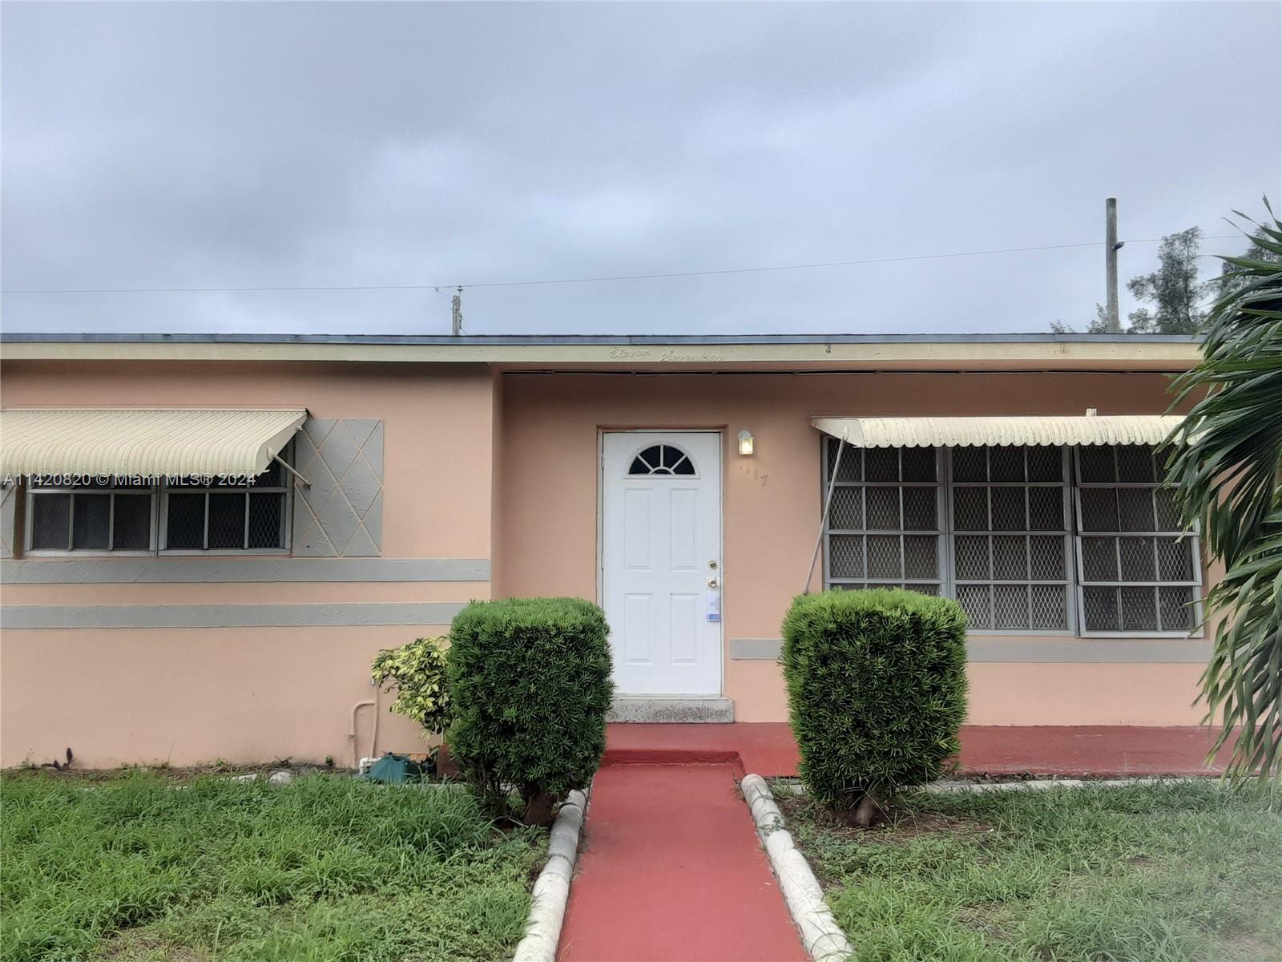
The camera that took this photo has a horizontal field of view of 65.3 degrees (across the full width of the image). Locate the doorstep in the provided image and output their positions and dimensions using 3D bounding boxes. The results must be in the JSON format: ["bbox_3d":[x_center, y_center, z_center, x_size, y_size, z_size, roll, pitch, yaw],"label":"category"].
[{"bbox_3d":[0.161,1.710,7.508,1.055,0.176,0.230,0,-3,0],"label":"doorstep"}]

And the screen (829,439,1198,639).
[{"bbox_3d":[2.797,0.404,7.619,2.881,1.503,0.060,0,-3,0],"label":"screen"}]

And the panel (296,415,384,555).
[{"bbox_3d":[-2.108,0.048,6.999,0.629,0.973,0.040,0,-3,0],"label":"panel"}]

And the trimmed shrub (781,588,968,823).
[{"bbox_3d":[1.220,1.192,5.219,0.910,1.230,0.880,0,-3,0],"label":"trimmed shrub"}]

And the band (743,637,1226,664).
[{"bbox_3d":[2.476,1.267,7.489,3.628,0.167,0.040,0,-3,0],"label":"band"}]

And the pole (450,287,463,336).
[{"bbox_3d":[-6.162,-1.518,33.146,0.360,10.009,0.330,0,-3,0],"label":"pole"}]

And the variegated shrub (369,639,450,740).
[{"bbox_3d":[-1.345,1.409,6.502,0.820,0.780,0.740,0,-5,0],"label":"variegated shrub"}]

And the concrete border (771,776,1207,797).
[{"bbox_3d":[2.070,1.783,5.871,2.634,0.097,0.130,0,-3,0],"label":"concrete border"}]

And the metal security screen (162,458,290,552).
[{"bbox_3d":[-2.969,0.059,7.187,0.930,0.924,0.050,0,-5,0],"label":"metal security screen"}]

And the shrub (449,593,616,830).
[{"bbox_3d":[-0.594,1.219,5.337,0.900,1.170,0.880,0,-5,0],"label":"shrub"}]

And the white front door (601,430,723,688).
[{"bbox_3d":[0.165,0.628,7.725,0.920,2.028,0.060,0,-5,0],"label":"white front door"}]

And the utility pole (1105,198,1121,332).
[{"bbox_3d":[11.627,-1.808,24.270,0.310,10.390,0.310,0,-5,0],"label":"utility pole"}]

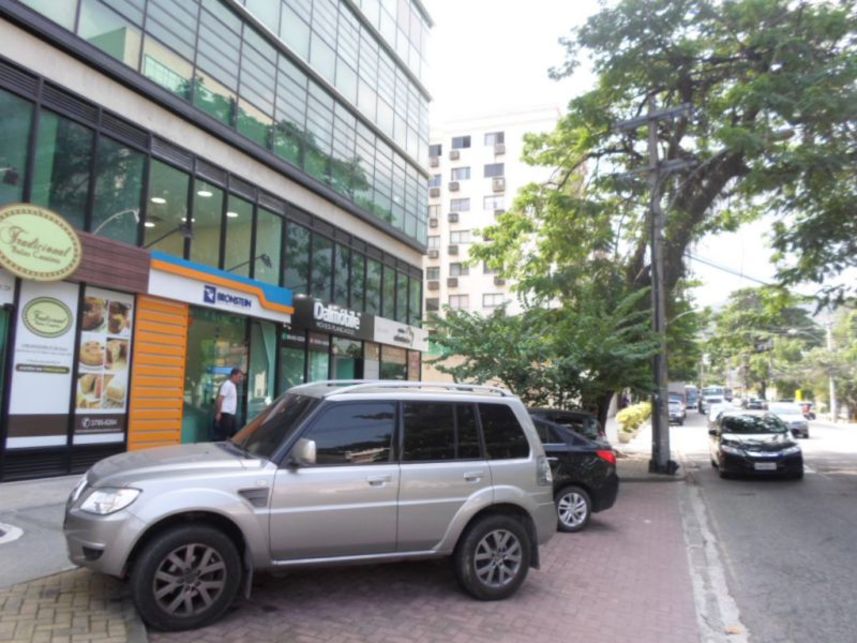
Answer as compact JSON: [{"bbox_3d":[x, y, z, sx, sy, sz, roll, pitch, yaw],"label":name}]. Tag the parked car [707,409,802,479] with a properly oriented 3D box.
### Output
[{"bbox_3d":[8.339,3.028,15.967,1.740,1.480,4.430,-2,-8,23],"label":"parked car"}]

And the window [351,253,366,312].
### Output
[{"bbox_3d":[-2.169,-1.222,19.196,0.100,1.801,0.907,-2,-8,23],"label":"window"}]

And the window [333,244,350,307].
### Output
[{"bbox_3d":[-2.555,-1.360,18.314,0.100,1.775,0.933,-2,-8,23],"label":"window"}]

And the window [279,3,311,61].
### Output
[{"bbox_3d":[-3.490,-7.612,16.313,0.100,1.019,1.252,-2,-8,23],"label":"window"}]

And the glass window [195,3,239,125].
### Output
[{"bbox_3d":[-4.596,-5.722,13.597,0.100,2.581,1.265,-2,-8,23],"label":"glass window"}]

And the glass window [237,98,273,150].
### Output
[{"bbox_3d":[-4.086,-4.669,14.688,0.100,0.800,1.290,-2,-8,23],"label":"glass window"}]

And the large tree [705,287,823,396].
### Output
[{"bbox_3d":[32.472,2.520,60.000,9.800,11.200,9.500,-2,-8,23],"label":"large tree"}]

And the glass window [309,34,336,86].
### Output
[{"bbox_3d":[-2.964,-7.442,17.515,0.100,1.019,1.290,-2,-8,23],"label":"glass window"}]

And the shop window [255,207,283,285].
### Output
[{"bbox_3d":[-3.914,-1.837,15.212,0.100,1.696,1.104,-2,-8,23],"label":"shop window"}]

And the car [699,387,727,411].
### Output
[{"bbox_3d":[24.775,6.805,54.000,2.000,2.100,4.800,-2,-8,23],"label":"car"}]

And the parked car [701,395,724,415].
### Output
[{"bbox_3d":[23.021,6.745,50.000,1.800,1.550,4.200,-2,-8,23],"label":"parked car"}]

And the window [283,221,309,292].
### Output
[{"bbox_3d":[-3.312,-1.522,15.580,0.120,1.850,1.100,-2,-8,23],"label":"window"}]

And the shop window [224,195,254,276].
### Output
[{"bbox_3d":[-4.347,-1.971,14.221,0.100,1.710,0.969,-2,-8,23],"label":"shop window"}]

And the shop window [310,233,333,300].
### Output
[{"bbox_3d":[-2.979,-1.496,17.346,0.100,1.775,1.094,-2,-8,23],"label":"shop window"}]

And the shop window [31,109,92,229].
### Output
[{"bbox_3d":[-6.061,-2.504,10.300,0.100,1.749,1.040,-2,-8,23],"label":"shop window"}]

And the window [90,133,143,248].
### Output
[{"bbox_3d":[-5.368,-2.150,10.710,0.120,1.850,1.050,-2,-8,23],"label":"window"}]

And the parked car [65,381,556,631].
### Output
[{"bbox_3d":[-0.885,1.493,5.696,4.030,1.780,1.750,5,-8,-22],"label":"parked car"}]

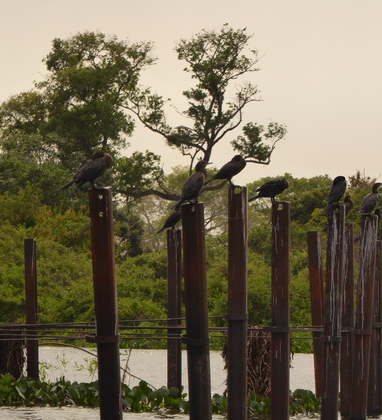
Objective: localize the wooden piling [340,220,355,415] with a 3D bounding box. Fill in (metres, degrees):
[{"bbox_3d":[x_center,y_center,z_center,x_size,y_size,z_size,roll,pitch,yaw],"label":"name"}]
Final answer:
[{"bbox_3d":[1.957,1.373,50.500,0.170,2.430,0.170,0,-1,18],"label":"wooden piling"}]

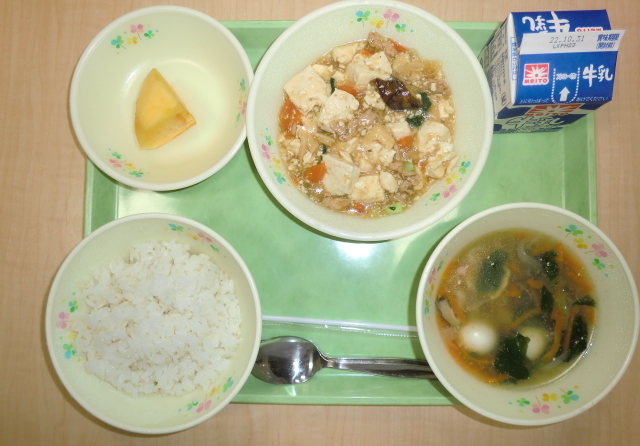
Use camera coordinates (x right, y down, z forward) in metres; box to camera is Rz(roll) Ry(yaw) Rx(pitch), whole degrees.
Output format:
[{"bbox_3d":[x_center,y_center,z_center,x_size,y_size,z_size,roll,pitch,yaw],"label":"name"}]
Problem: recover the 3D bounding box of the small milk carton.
[{"bbox_3d":[0.143,-0.097,0.311,0.057,0.086,0.057,-2,86,1],"label":"small milk carton"}]

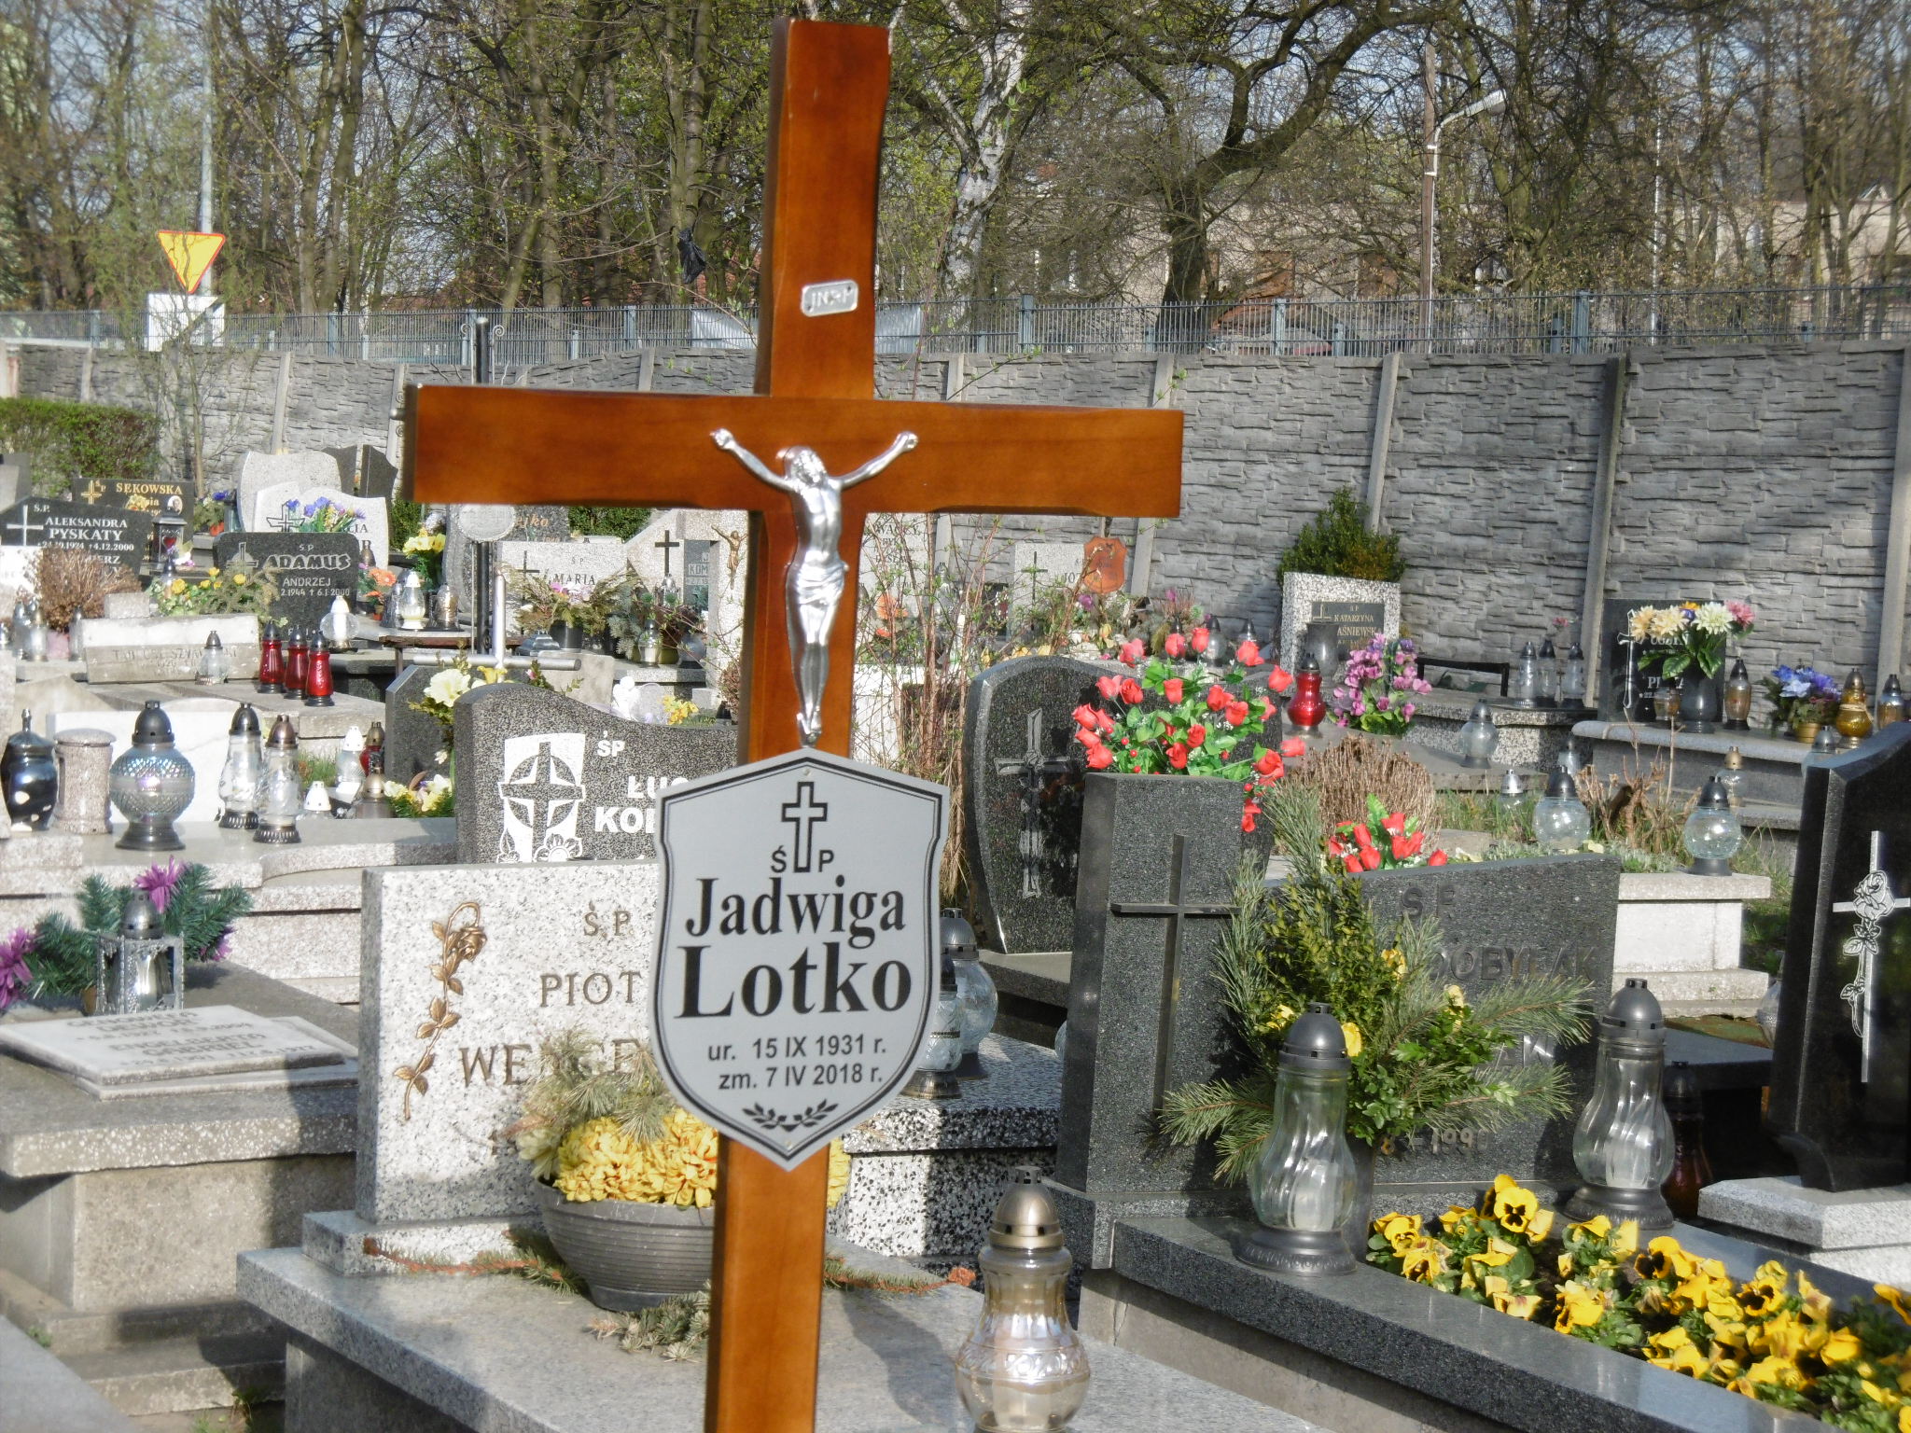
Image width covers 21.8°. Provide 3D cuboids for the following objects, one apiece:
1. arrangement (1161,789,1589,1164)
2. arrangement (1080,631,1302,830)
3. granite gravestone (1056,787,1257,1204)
[{"bbox_3d":[0.558,0.348,6.600,0.520,0.500,0.400,-1,6,-29],"label":"arrangement"},{"bbox_3d":[0.333,0.018,7.080,0.290,0.285,0.250,-1,6,-29],"label":"arrangement"},{"bbox_3d":[0.284,0.379,7.030,0.240,0.580,0.080,0,5,-29],"label":"granite gravestone"}]

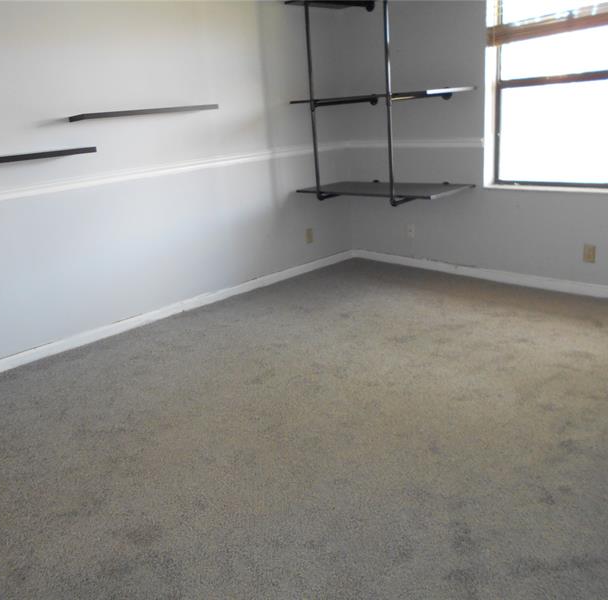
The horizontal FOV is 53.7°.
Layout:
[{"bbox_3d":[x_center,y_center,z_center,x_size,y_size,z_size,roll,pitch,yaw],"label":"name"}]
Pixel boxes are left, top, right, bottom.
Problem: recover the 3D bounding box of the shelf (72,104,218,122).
[{"bbox_3d":[-0.938,-1.129,3.622,0.905,0.028,0.198,-20,23,-40],"label":"shelf"}]

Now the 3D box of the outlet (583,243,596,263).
[{"bbox_3d":[1.798,-0.291,3.775,0.009,0.115,0.071,-20,23,-40],"label":"outlet"}]

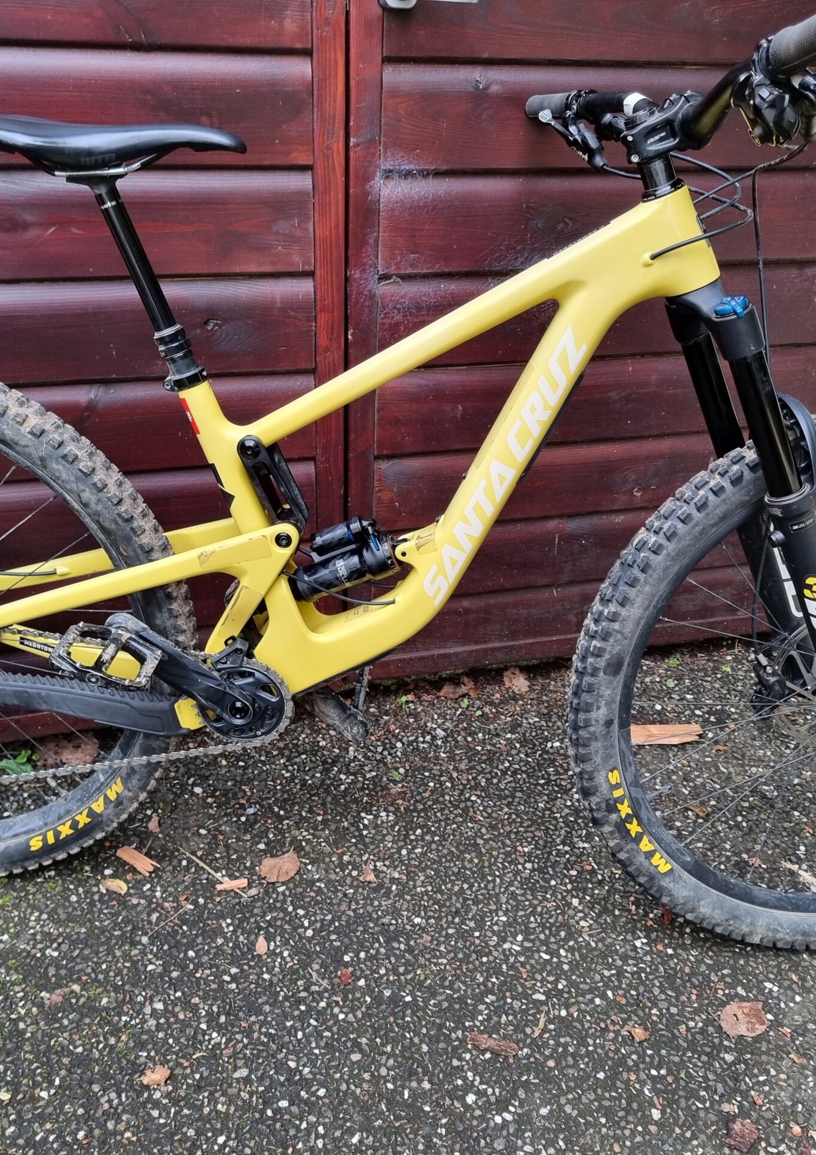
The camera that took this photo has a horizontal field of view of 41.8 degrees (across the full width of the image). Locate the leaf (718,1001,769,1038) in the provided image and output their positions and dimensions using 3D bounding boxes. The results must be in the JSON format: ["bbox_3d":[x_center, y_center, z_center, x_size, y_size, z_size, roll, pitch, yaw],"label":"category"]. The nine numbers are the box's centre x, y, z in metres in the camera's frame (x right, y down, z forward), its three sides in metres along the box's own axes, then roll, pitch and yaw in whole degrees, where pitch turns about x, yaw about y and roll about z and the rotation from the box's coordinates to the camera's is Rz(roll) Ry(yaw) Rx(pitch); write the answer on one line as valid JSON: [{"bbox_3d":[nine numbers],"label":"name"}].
[{"bbox_3d":[0.423,0.555,1.340,0.061,0.010,0.054,2,28,-2],"label":"leaf"}]

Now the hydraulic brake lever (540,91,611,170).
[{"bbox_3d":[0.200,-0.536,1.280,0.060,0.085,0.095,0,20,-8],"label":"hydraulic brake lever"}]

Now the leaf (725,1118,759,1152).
[{"bbox_3d":[0.376,0.627,1.200,0.031,0.013,0.043,16,31,22],"label":"leaf"}]

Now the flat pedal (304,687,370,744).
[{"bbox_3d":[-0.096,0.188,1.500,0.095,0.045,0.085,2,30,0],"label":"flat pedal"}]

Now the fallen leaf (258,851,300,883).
[{"bbox_3d":[-0.180,0.415,1.534,0.070,0.014,0.055,-17,34,-32],"label":"fallen leaf"}]

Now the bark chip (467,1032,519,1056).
[{"bbox_3d":[0.102,0.560,1.279,0.062,0.009,0.017,12,30,17],"label":"bark chip"}]

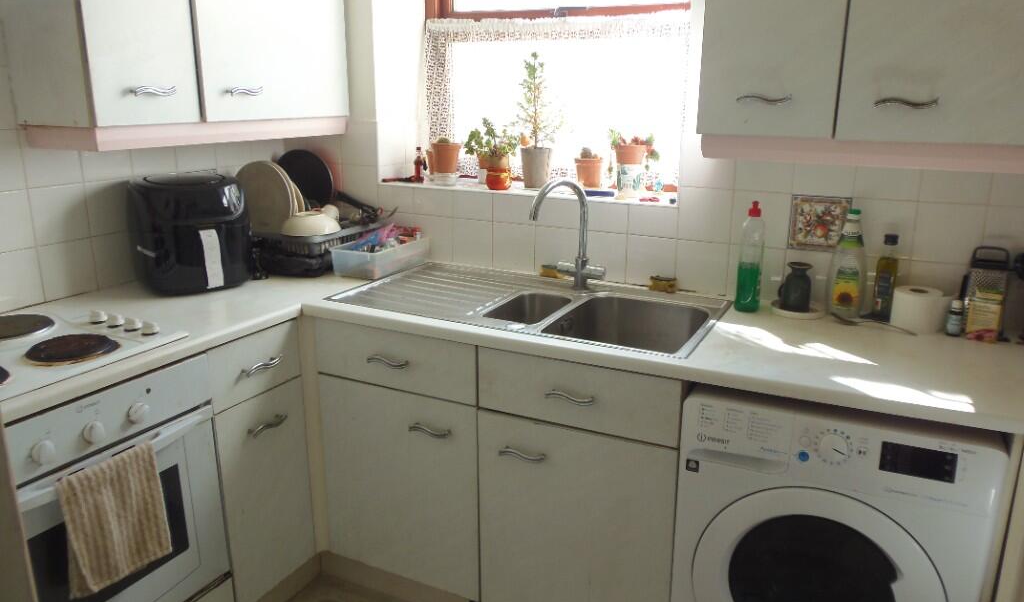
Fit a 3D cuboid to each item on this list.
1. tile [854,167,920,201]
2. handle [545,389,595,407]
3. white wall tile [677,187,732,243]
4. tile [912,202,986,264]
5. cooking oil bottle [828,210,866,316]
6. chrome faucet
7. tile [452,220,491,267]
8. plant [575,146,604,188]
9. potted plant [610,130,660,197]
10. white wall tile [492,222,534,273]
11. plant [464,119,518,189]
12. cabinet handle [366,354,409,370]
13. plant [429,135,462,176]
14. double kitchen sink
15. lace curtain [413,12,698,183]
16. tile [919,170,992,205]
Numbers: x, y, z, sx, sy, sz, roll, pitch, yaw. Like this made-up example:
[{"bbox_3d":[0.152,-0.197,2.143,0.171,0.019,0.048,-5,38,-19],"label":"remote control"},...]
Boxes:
[{"bbox_3d":[0.943,-0.321,1.767,0.146,0.138,0.010,8,17,25],"label":"tile"},{"bbox_3d":[0.132,0.220,1.629,0.117,0.024,0.025,8,17,24],"label":"handle"},{"bbox_3d":[0.542,-0.239,1.990,0.146,0.146,0.010,8,17,25],"label":"white wall tile"},{"bbox_3d":[1.101,-0.170,1.785,0.149,0.149,0.008,8,17,24],"label":"tile"},{"bbox_3d":[0.877,-0.099,1.839,0.090,0.281,0.082,8,17,25],"label":"cooking oil bottle"},{"bbox_3d":[0.141,-0.181,2.018,0.230,0.325,0.140,-14,21,-43],"label":"chrome faucet"},{"bbox_3d":[-0.131,-0.195,2.378,0.149,0.149,0.008,8,17,24],"label":"tile"},{"bbox_3d":[0.262,-0.439,2.343,0.099,0.140,0.099,0,16,0],"label":"plant"},{"bbox_3d":[0.370,-0.422,2.185,0.150,0.203,0.140,8,17,24],"label":"potted plant"},{"bbox_3d":[0.004,-0.173,2.269,0.148,0.151,0.010,8,18,24],"label":"white wall tile"},{"bbox_3d":[-0.064,-0.497,2.388,0.175,0.232,0.160,1,15,0],"label":"plant"},{"bbox_3d":[-0.319,0.158,1.826,0.124,0.027,0.028,8,18,24],"label":"cabinet handle"},{"bbox_3d":[-0.225,-0.501,2.433,0.104,0.121,0.104,1,16,0],"label":"plant"},{"bbox_3d":[0.046,0.073,1.970,0.983,0.168,0.519,8,17,25],"label":"double kitchen sink"},{"bbox_3d":[0.136,-0.679,2.398,1.000,0.540,0.045,8,18,24],"label":"lace curtain"},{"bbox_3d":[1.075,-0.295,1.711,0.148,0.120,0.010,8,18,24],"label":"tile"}]

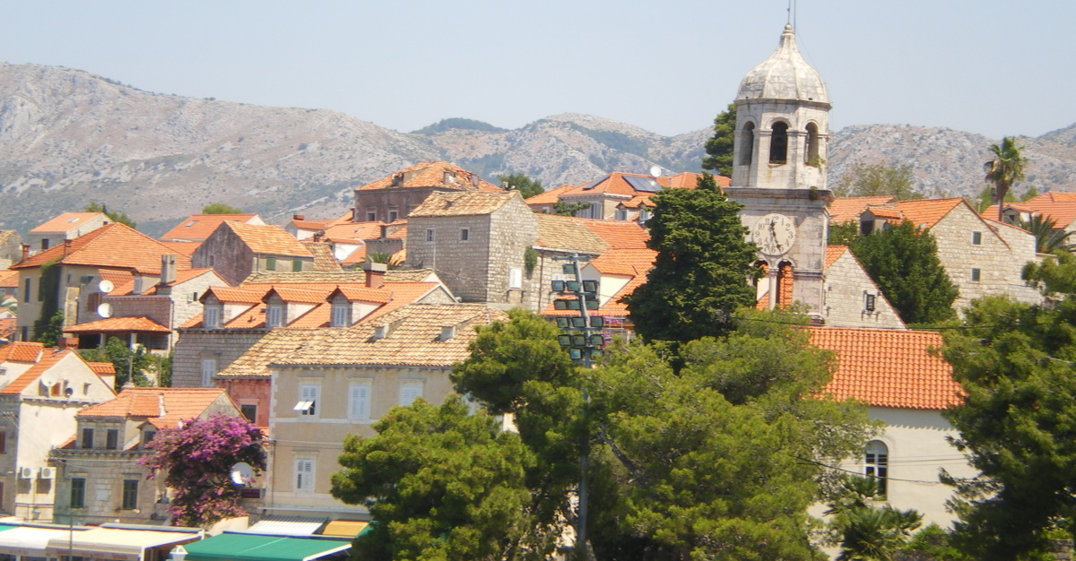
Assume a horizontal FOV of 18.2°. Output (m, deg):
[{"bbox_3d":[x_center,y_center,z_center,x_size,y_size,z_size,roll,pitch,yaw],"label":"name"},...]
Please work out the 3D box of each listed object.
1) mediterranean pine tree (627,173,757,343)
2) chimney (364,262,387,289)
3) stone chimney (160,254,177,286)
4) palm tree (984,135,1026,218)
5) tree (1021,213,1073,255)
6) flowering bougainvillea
[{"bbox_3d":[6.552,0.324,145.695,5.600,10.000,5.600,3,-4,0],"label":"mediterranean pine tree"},{"bbox_3d":[-8.484,-0.280,175.000,0.930,1.400,0.930,5,-5,-30],"label":"chimney"},{"bbox_3d":[-20.893,-0.609,190.000,0.600,1.650,0.600,5,-5,-30],"label":"stone chimney"},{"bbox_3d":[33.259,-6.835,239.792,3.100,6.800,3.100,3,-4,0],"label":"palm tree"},{"bbox_3d":[33.242,-2.343,219.872,3.900,4.200,3.900,3,-4,0],"label":"tree"},{"bbox_3d":[-13.967,7.909,140.000,4.400,4.900,3.000,1,-5,30],"label":"flowering bougainvillea"}]

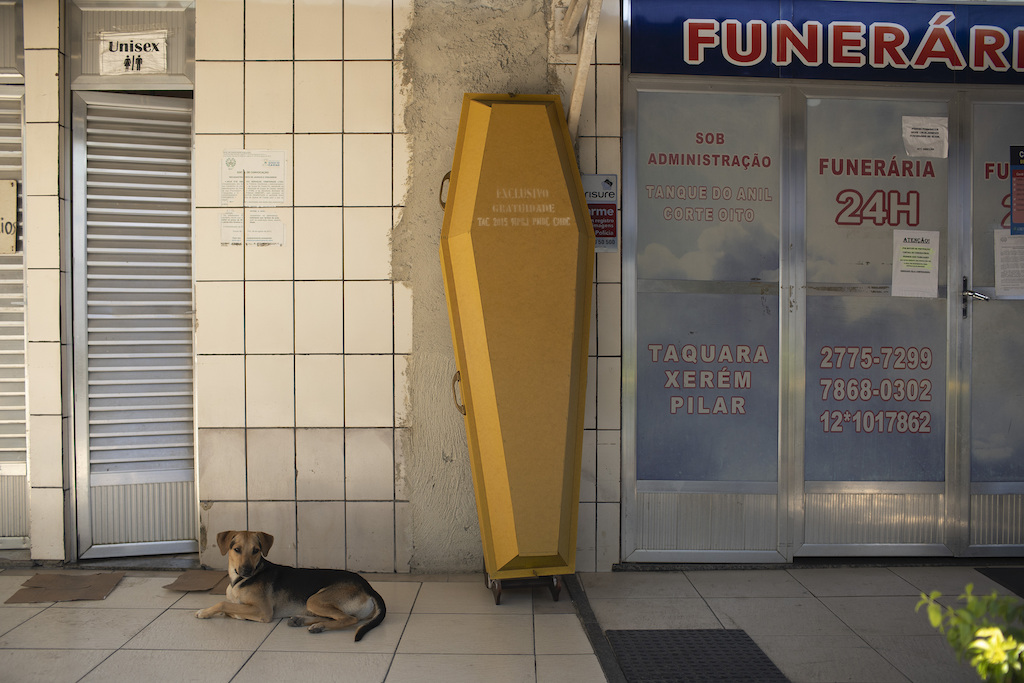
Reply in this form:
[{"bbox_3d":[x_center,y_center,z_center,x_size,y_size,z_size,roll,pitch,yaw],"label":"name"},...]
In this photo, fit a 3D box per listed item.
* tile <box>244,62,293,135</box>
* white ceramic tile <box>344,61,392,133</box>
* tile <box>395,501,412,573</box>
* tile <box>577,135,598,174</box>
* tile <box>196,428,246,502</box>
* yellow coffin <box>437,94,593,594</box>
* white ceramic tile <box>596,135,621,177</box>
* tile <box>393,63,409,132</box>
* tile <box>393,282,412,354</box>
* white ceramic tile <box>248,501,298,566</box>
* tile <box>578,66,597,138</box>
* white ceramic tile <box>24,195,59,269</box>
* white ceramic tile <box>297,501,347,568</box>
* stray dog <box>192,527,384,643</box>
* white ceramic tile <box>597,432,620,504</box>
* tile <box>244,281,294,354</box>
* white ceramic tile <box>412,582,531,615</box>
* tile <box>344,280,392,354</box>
[{"bbox_3d":[-0.999,-1.005,4.106,0.199,0.296,0.010,0,1,0],"label":"tile"},{"bbox_3d":[-0.591,-1.002,4.082,0.200,0.300,0.012,0,1,-1],"label":"white ceramic tile"},{"bbox_3d":[-0.459,0.828,4.207,0.065,0.300,0.010,0,1,-2],"label":"tile"},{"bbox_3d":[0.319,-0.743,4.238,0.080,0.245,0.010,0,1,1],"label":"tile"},{"bbox_3d":[-1.246,0.531,4.287,0.204,0.310,0.010,0,1,-1],"label":"tile"},{"bbox_3d":[0.041,-0.043,3.820,0.600,1.870,0.350,-2,-6,-8],"label":"yellow coffin"},{"bbox_3d":[0.402,-0.697,4.135,0.099,0.297,0.010,0,1,0],"label":"white ceramic tile"},{"bbox_3d":[-0.456,-1.006,4.102,0.061,0.294,0.010,0,1,0],"label":"tile"},{"bbox_3d":[-0.449,-0.100,4.102,0.080,0.300,0.012,0,1,-1],"label":"tile"},{"bbox_3d":[-1.032,0.842,4.295,0.208,0.302,0.010,0,1,-1],"label":"white ceramic tile"},{"bbox_3d":[0.286,-1.036,4.298,0.153,0.308,0.010,0,1,-1],"label":"tile"},{"bbox_3d":[-1.946,-0.454,4.134,0.140,0.306,0.010,0,1,-2],"label":"white ceramic tile"},{"bbox_3d":[-0.821,0.844,4.299,0.208,0.305,0.010,0,1,-1],"label":"white ceramic tile"},{"bbox_3d":[-0.795,0.847,3.587,0.670,0.310,0.380,0,1,-7],"label":"stray dog"},{"bbox_3d":[0.413,0.530,4.228,0.100,0.305,0.010,0,1,-2],"label":"white ceramic tile"},{"bbox_3d":[-1.000,-0.097,4.118,0.203,0.299,0.010,0,1,0],"label":"tile"},{"bbox_3d":[-0.142,0.996,3.825,0.450,0.012,0.440,0,1,-1],"label":"white ceramic tile"},{"bbox_3d":[-0.601,-0.100,4.186,0.205,0.304,0.010,0,1,-2],"label":"tile"}]

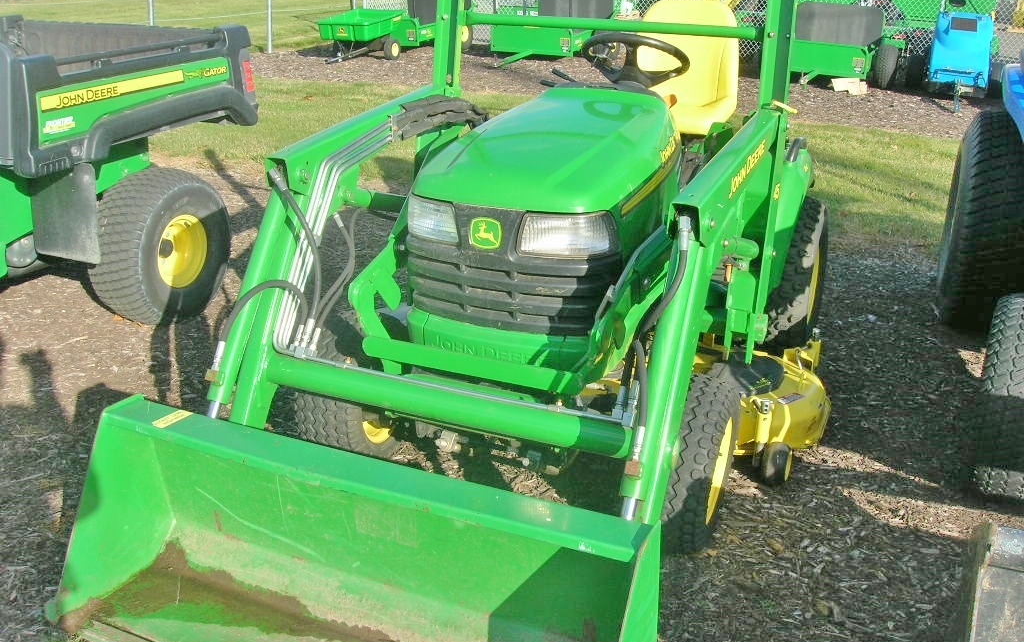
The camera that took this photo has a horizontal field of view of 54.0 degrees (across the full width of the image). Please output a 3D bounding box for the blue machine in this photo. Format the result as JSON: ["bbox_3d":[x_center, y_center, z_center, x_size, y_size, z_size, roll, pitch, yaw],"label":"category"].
[{"bbox_3d":[5.372,-3.146,12.100,0.700,1.050,1.150,12,23,26],"label":"blue machine"}]

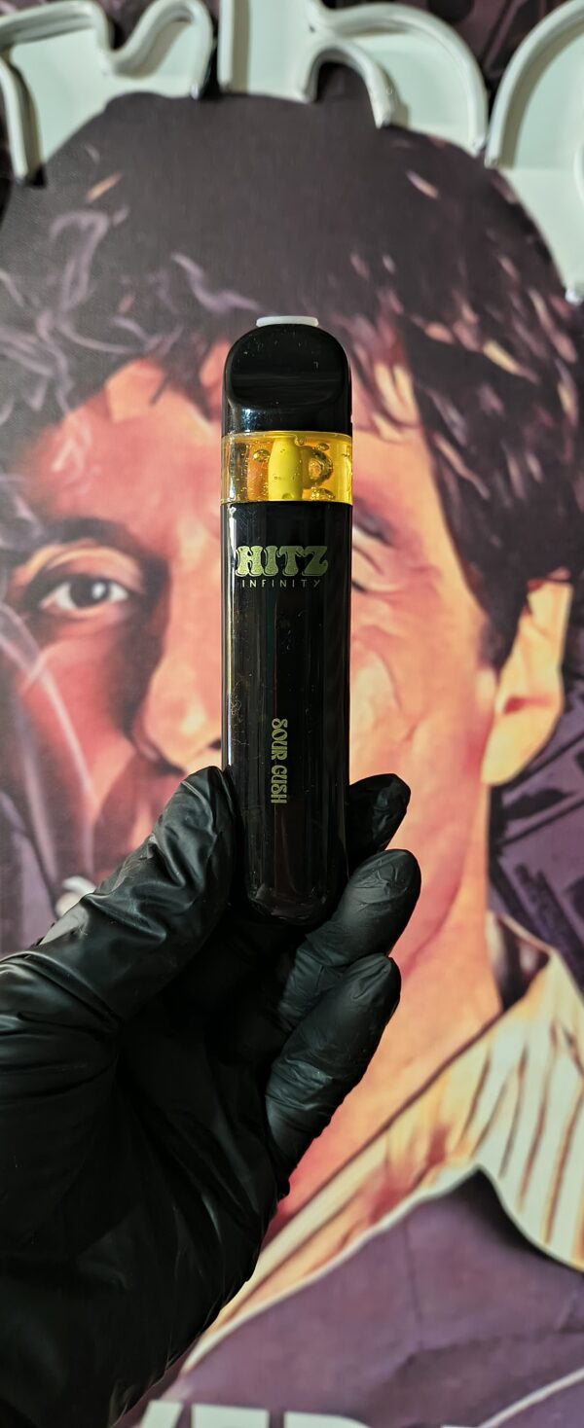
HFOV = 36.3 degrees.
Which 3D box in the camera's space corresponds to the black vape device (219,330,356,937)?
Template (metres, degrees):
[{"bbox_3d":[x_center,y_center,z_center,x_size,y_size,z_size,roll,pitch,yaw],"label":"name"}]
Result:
[{"bbox_3d":[-0.001,-0.015,0.161,0.023,0.107,0.012,1,5,8],"label":"black vape device"}]

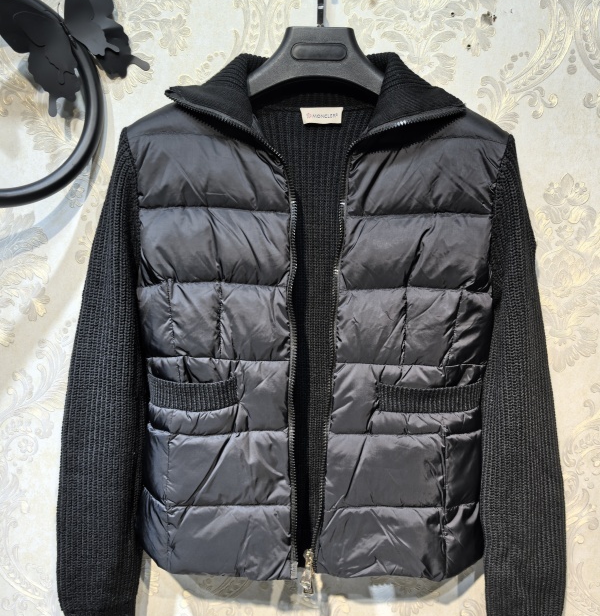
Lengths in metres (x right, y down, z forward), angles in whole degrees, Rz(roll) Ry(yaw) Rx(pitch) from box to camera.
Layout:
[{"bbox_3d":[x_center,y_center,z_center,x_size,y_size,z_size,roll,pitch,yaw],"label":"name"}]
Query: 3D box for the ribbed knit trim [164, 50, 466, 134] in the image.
[{"bbox_3d":[0.017,-0.233,0.670,0.318,0.100,0.125,1,5,3],"label":"ribbed knit trim"}]

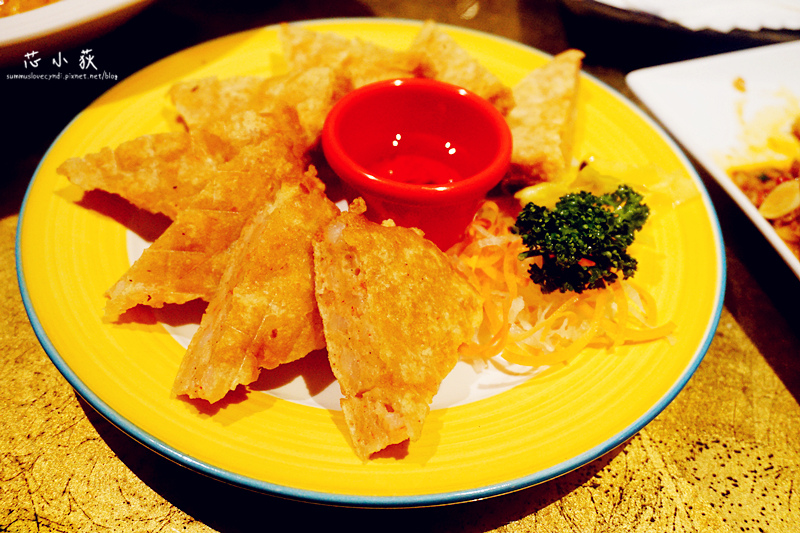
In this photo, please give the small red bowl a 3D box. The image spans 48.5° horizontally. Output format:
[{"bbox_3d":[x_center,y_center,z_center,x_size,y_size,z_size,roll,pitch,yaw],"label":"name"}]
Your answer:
[{"bbox_3d":[0.007,-0.041,0.373,0.077,0.041,0.077,2,45,-2],"label":"small red bowl"}]

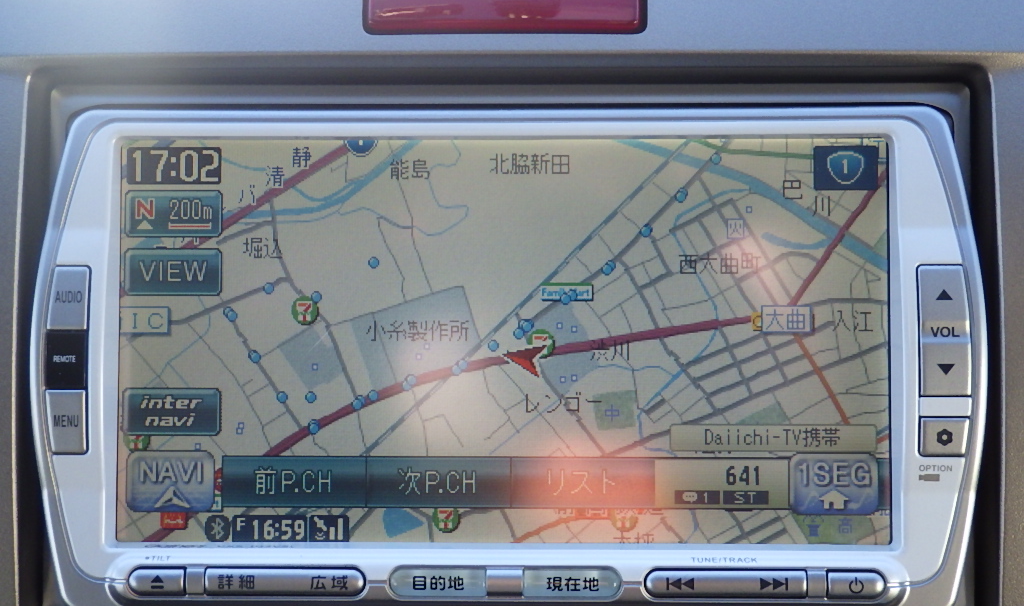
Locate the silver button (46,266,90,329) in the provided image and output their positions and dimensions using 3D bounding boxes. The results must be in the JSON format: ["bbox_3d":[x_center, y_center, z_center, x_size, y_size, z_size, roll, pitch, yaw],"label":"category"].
[{"bbox_3d":[-0.090,-0.001,0.304,0.008,0.013,0.004,0,-3,1],"label":"silver button"}]

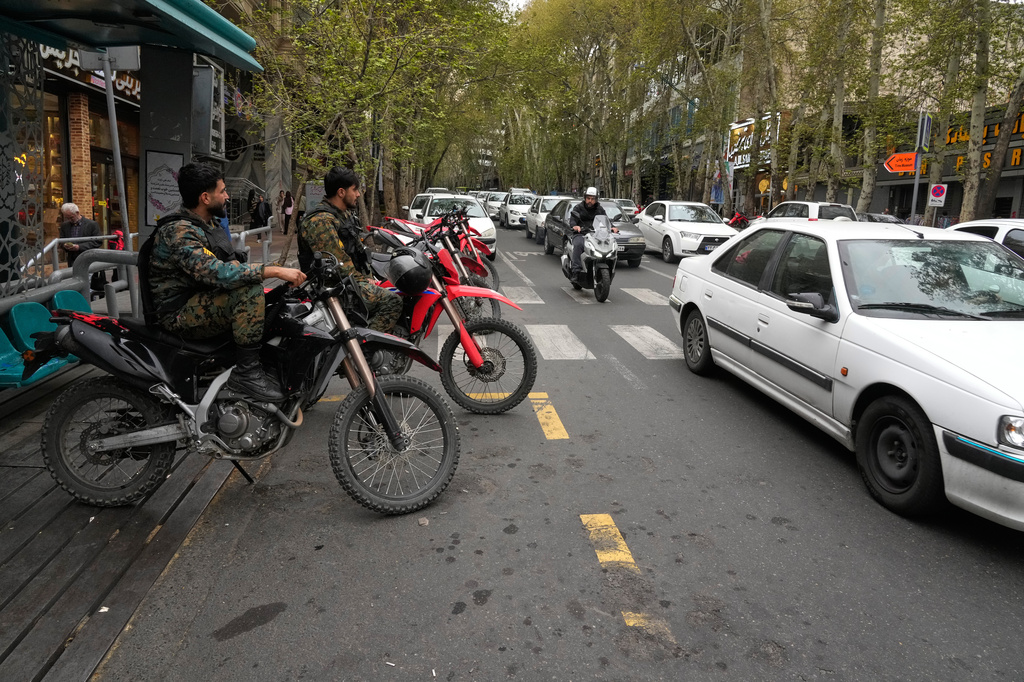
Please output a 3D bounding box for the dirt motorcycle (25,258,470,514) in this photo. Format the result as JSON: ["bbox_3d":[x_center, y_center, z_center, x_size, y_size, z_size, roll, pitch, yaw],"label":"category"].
[{"bbox_3d":[-1.329,0.235,3.368,2.190,1.220,0.820,0,6,1],"label":"dirt motorcycle"}]

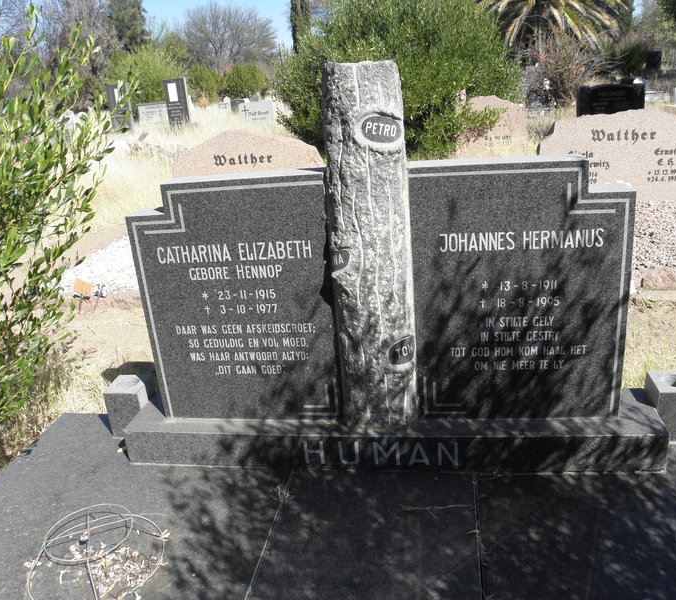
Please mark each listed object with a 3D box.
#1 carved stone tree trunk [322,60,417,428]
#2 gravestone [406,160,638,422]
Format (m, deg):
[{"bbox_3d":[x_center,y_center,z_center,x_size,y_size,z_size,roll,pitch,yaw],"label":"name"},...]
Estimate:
[{"bbox_3d":[0.099,-0.131,1.748,0.228,1.049,0.195,-2,21,9],"label":"carved stone tree trunk"},{"bbox_3d":[0.515,-0.016,1.746,0.586,0.767,0.109,-2,21,9],"label":"gravestone"}]

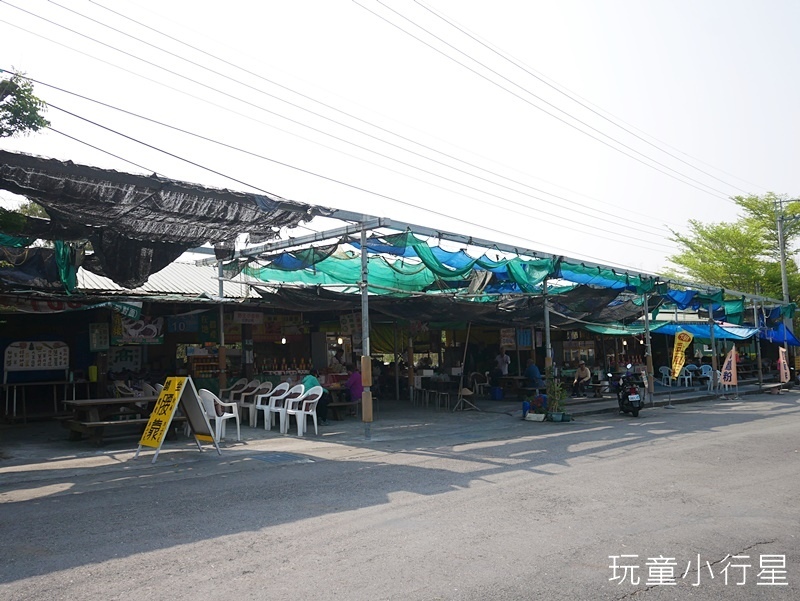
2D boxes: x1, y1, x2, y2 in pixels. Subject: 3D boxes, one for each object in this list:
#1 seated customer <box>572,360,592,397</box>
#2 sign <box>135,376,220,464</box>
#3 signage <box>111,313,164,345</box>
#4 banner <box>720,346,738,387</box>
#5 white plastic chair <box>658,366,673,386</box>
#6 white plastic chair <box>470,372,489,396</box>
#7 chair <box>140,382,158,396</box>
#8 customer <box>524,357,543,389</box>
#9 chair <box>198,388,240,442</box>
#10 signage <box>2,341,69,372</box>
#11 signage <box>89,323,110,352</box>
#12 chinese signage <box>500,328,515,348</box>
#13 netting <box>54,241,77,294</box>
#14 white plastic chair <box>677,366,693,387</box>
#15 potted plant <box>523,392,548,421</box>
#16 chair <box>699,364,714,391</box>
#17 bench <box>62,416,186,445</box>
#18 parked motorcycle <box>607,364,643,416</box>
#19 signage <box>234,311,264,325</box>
[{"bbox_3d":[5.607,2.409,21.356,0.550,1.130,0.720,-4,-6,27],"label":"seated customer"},{"bbox_3d":[-3.049,1.612,9.581,0.660,1.090,0.970,-6,-7,43],"label":"sign"},{"bbox_3d":[-5.665,0.627,15.000,0.050,0.680,1.200,-5,-6,43],"label":"signage"},{"bbox_3d":[10.861,2.129,22.900,0.550,1.380,0.060,-4,-5,31],"label":"banner"},{"bbox_3d":[10.618,3.019,27.700,0.570,0.800,0.570,4,-7,-45],"label":"white plastic chair"},{"bbox_3d":[2.611,2.718,22.500,0.560,0.820,0.560,1,-5,-30],"label":"white plastic chair"},{"bbox_3d":[-4.712,1.964,13.100,0.560,0.820,0.560,2,-6,-41],"label":"chair"},{"bbox_3d":[3.825,2.269,19.800,0.500,1.200,0.720,3,-6,-45],"label":"customer"},{"bbox_3d":[-2.880,1.832,11.100,0.560,0.820,0.560,3,-6,-44],"label":"chair"},{"bbox_3d":[-8.006,1.224,15.300,0.050,0.630,1.350,-5,-6,43],"label":"signage"},{"bbox_3d":[-6.015,0.741,13.900,0.050,0.580,0.450,-6,-7,44],"label":"signage"},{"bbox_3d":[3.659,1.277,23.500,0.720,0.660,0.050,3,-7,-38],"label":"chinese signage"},{"bbox_3d":[-5.786,-0.580,12.000,0.280,0.920,0.380,-5,-6,43],"label":"netting"},{"bbox_3d":[11.009,2.929,26.809,0.570,0.800,0.570,3,-7,-40],"label":"white plastic chair"},{"bbox_3d":[2.902,2.272,14.800,0.520,0.580,0.420,-1,-4,0],"label":"potted plant"},{"bbox_3d":[10.860,2.723,24.637,0.570,0.820,0.570,-2,-5,5],"label":"chair"},{"bbox_3d":[-4.330,2.125,11.182,1.650,0.380,0.400,4,-7,-44],"label":"bench"},{"bbox_3d":[5.434,2.179,16.697,0.660,1.140,1.750,-2,-5,6],"label":"parked motorcycle"},{"bbox_3d":[-3.533,0.411,16.200,0.050,0.290,0.820,-6,-7,42],"label":"signage"}]

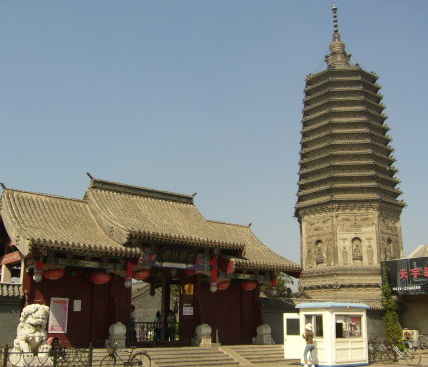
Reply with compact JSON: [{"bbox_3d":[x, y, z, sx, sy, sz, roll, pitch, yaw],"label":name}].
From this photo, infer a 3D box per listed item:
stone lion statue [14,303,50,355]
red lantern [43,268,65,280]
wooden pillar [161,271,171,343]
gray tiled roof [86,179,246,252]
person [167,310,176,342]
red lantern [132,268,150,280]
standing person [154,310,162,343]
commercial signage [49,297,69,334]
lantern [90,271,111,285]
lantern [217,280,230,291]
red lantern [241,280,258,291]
[{"bbox_3d":[-5.974,4.776,16.211,0.820,1.585,1.100,14,-21,-39],"label":"stone lion statue"},{"bbox_3d":[-6.257,3.530,19.425,0.820,0.600,0.820,12,-20,-35],"label":"red lantern"},{"bbox_3d":[-2.404,6.287,25.459,0.420,3.596,0.420,12,-20,-35],"label":"wooden pillar"},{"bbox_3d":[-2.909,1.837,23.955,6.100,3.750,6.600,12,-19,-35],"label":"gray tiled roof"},{"bbox_3d":[-2.123,7.185,24.930,0.480,1.620,0.320,5,-16,-16],"label":"person"},{"bbox_3d":[-3.238,3.965,21.816,0.800,0.600,0.800,0,-16,0],"label":"red lantern"},{"bbox_3d":[-2.872,7.262,25.174,0.320,1.582,0.460,2,-16,-5],"label":"standing person"},{"bbox_3d":[-6.083,5.209,19.497,0.720,1.330,0.040,12,-19,-35],"label":"commercial signage"},{"bbox_3d":[-4.680,3.899,20.455,0.860,0.600,0.860,12,-19,-35],"label":"lantern"},{"bbox_3d":[0.340,4.984,24.078,0.830,0.600,0.830,0,-16,0],"label":"lantern"},{"bbox_3d":[1.804,5.198,25.162,0.830,0.600,0.830,0,-16,0],"label":"red lantern"}]

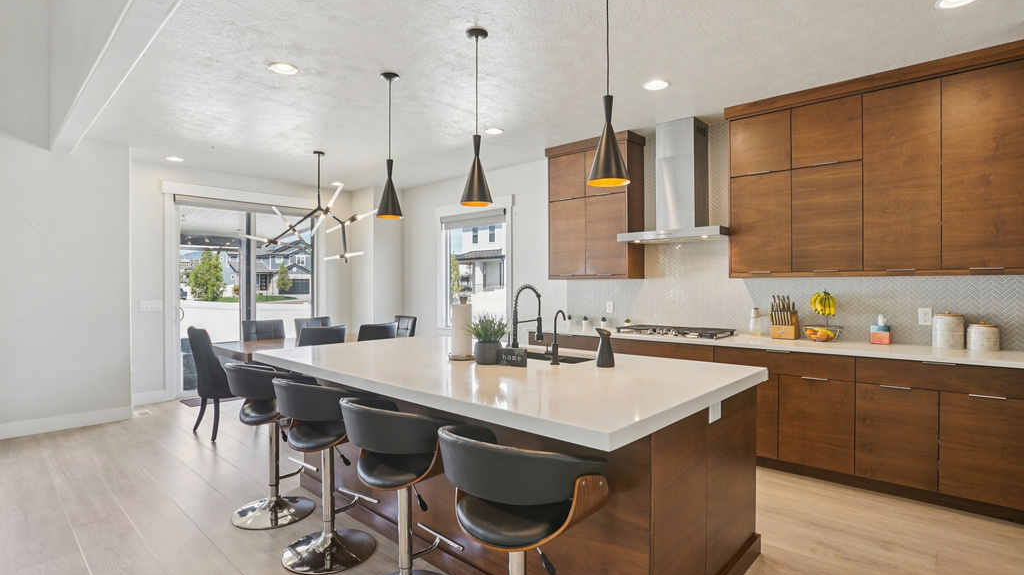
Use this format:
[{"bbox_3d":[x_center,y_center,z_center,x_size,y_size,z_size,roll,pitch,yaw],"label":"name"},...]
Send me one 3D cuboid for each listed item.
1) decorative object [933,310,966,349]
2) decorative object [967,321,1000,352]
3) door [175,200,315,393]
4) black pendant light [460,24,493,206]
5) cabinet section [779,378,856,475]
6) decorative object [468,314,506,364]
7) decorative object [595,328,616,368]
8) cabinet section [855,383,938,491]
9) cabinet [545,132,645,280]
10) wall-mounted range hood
[{"bbox_3d":[2.814,0.274,3.297,0.162,0.238,0.162,0,0,43],"label":"decorative object"},{"bbox_3d":[3.030,0.320,3.290,0.160,0.192,0.160,0,1,43],"label":"decorative object"},{"bbox_3d":[-3.339,0.102,6.595,0.120,2.360,1.760,0,0,43],"label":"door"},{"bbox_3d":[-0.191,-0.951,2.862,0.180,0.945,0.180,0,0,0],"label":"black pendant light"},{"bbox_3d":[2.249,0.916,3.687,0.455,0.603,0.581,0,0,42],"label":"cabinet section"},{"bbox_3d":[-0.132,0.285,2.804,0.235,0.262,0.235,0,0,0],"label":"decorative object"},{"bbox_3d":[0.488,0.316,2.676,0.102,0.193,0.093,0,0,18],"label":"decorative object"},{"bbox_3d":[2.575,0.916,3.398,0.418,0.603,0.581,0,0,42],"label":"cabinet section"},{"bbox_3d":[0.823,-0.745,5.085,0.955,1.340,0.370,0,0,43],"label":"cabinet"},{"bbox_3d":[1.464,-0.928,4.492,0.910,1.040,0.530,0,1,43],"label":"wall-mounted range hood"}]

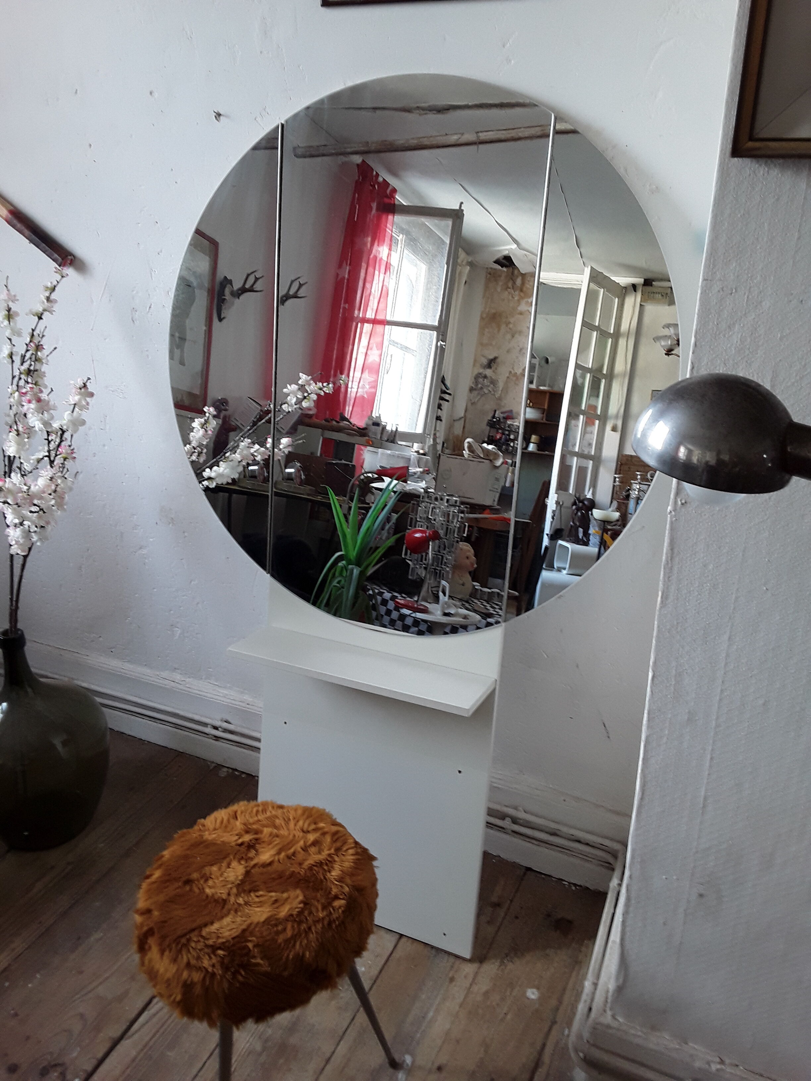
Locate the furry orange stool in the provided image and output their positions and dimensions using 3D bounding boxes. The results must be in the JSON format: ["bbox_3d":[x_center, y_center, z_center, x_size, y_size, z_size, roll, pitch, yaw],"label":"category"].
[{"bbox_3d":[-0.205,0.665,1.247,0.337,0.483,0.346,7,26,18],"label":"furry orange stool"}]

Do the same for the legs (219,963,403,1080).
[{"bbox_3d":[-0.216,0.738,1.240,0.331,0.357,0.289,7,26,18],"label":"legs"}]

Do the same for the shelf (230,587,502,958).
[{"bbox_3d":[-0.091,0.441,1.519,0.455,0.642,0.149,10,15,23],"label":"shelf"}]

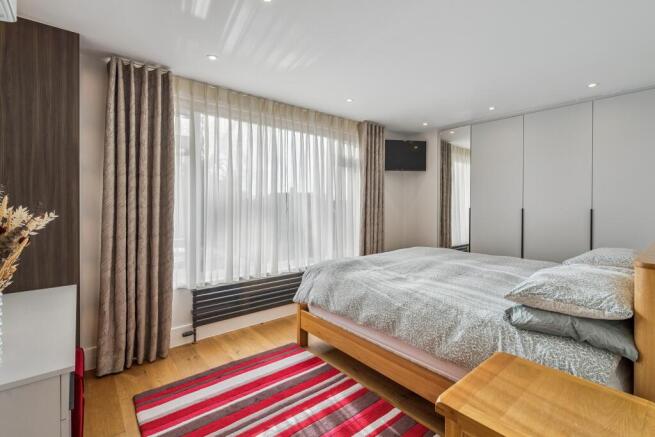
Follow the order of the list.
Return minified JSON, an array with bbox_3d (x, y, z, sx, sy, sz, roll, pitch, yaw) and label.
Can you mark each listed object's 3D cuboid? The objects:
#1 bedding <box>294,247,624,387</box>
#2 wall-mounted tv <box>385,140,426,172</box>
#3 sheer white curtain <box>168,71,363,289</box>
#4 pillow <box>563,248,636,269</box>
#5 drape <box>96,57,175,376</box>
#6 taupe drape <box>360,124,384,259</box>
[{"bbox_3d":[1.011,0.587,2.401,1.700,0.410,2.140,-1,1,-39],"label":"bedding"},{"bbox_3d":[1.115,-0.932,4.330,0.700,0.445,0.070,0,1,-5],"label":"wall-mounted tv"},{"bbox_3d":[-0.462,-0.314,3.217,2.390,1.830,0.110,-1,1,-39],"label":"sheer white curtain"},{"bbox_3d":[1.889,0.333,2.002,0.680,0.180,0.470,-1,1,-39],"label":"pillow"},{"bbox_3d":[-1.506,-0.010,2.305,0.470,2.350,0.200,-1,1,-39],"label":"drape"},{"bbox_3d":[0.591,-0.079,3.957,0.430,2.380,0.200,-1,1,-39],"label":"taupe drape"}]

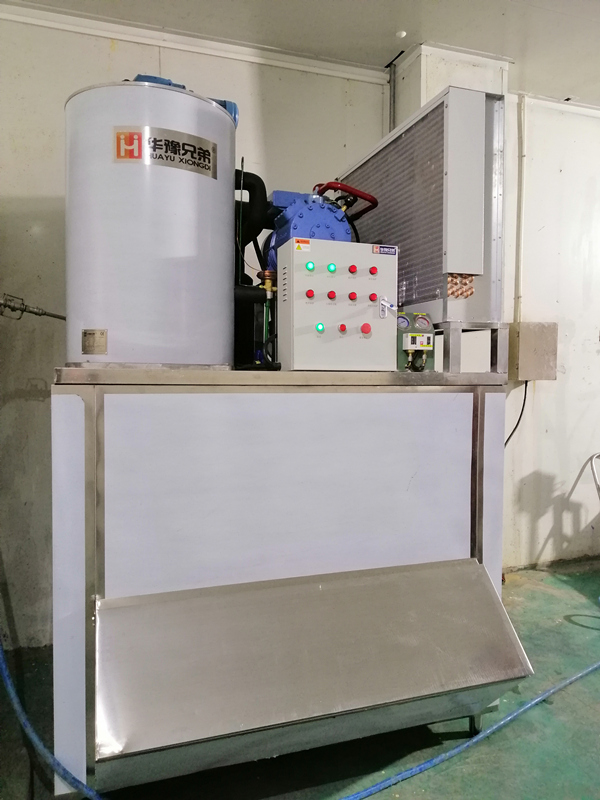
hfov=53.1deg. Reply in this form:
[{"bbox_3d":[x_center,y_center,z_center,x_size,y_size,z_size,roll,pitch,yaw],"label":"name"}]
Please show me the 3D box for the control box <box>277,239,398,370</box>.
[{"bbox_3d":[0.154,-0.364,2.413,0.448,0.497,0.165,0,2,-19],"label":"control box"}]

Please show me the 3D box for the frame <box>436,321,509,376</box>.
[{"bbox_3d":[0.608,-0.227,2.956,0.295,0.209,0.900,0,2,-19],"label":"frame"}]

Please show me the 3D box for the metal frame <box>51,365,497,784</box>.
[{"bbox_3d":[-0.140,0.640,2.773,1.800,1.520,1.150,0,2,-19],"label":"metal frame"}]

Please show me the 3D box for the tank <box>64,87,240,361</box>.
[{"bbox_3d":[-0.606,-0.631,2.482,0.670,1.023,0.670,0,2,-19],"label":"tank"}]

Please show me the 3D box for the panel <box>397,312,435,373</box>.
[{"bbox_3d":[0.485,-0.248,2.525,0.213,0.272,0.110,0,2,-19],"label":"panel"}]

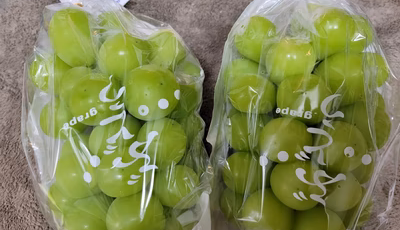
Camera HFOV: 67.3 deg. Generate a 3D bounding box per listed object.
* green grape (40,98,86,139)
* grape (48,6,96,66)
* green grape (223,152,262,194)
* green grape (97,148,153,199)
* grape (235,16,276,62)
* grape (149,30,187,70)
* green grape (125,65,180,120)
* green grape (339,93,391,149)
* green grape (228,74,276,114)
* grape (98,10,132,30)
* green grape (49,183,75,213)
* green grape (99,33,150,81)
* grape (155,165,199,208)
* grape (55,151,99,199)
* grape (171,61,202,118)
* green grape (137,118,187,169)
[{"bbox_3d":[-0.092,0.002,0.203,0.030,0.029,0.029,0,70,0],"label":"green grape"},{"bbox_3d":[-0.084,-0.051,0.197,0.026,0.028,0.037,-17,70,-6],"label":"grape"},{"bbox_3d":[0.029,0.038,0.197,0.029,0.029,0.029,0,67,0],"label":"green grape"},{"bbox_3d":[-0.043,0.032,0.169,0.030,0.029,0.029,0,70,0],"label":"green grape"},{"bbox_3d":[0.036,-0.049,0.194,0.028,0.029,0.030,0,70,0],"label":"grape"},{"bbox_3d":[-0.021,-0.041,0.199,0.026,0.029,0.030,0,70,0],"label":"grape"},{"bbox_3d":[-0.026,-0.012,0.166,0.030,0.030,0.030,0,67,0],"label":"green grape"},{"bbox_3d":[0.100,0.004,0.183,0.033,0.033,0.034,0,70,0],"label":"green grape"},{"bbox_3d":[0.033,-0.013,0.188,0.029,0.029,0.026,0,70,0],"label":"green grape"},{"bbox_3d":[-0.061,-0.063,0.215,0.026,0.026,0.028,0,70,0],"label":"grape"},{"bbox_3d":[-0.081,0.052,0.188,0.028,0.028,0.028,0,70,0],"label":"green grape"},{"bbox_3d":[-0.050,-0.036,0.187,0.028,0.029,0.030,0,67,0],"label":"green grape"},{"bbox_3d":[-0.015,0.045,0.190,0.028,0.029,0.028,0,70,0],"label":"grape"},{"bbox_3d":[-0.072,0.034,0.178,0.028,0.029,0.030,0,70,0],"label":"grape"},{"bbox_3d":[-0.012,-0.018,0.208,0.028,0.029,0.036,0,70,0],"label":"grape"},{"bbox_3d":[-0.022,0.017,0.175,0.029,0.030,0.029,0,67,0],"label":"green grape"}]

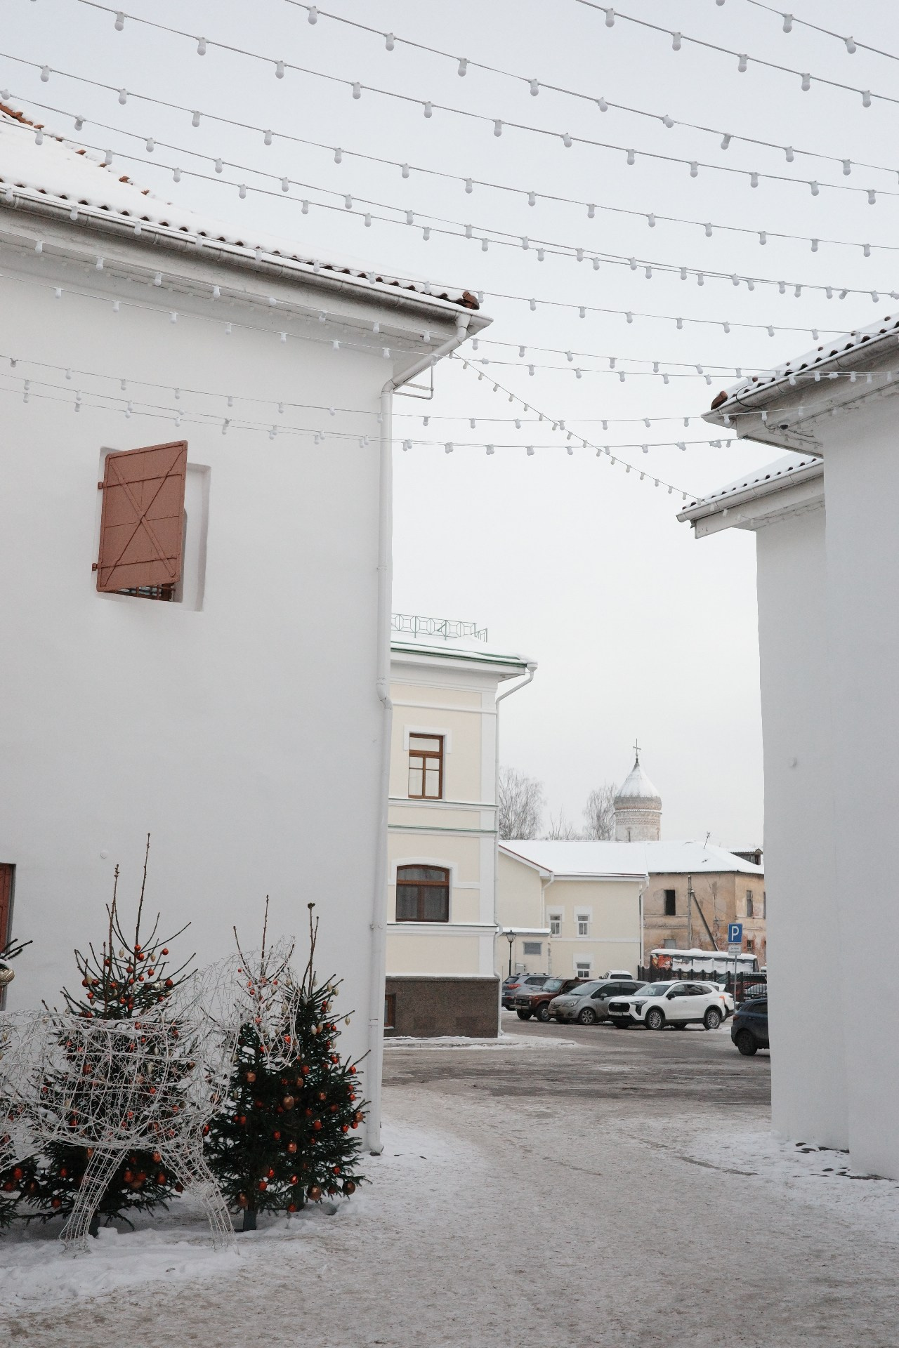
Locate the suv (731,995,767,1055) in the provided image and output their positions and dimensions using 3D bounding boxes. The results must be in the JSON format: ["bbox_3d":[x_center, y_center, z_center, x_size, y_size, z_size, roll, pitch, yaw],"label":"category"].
[{"bbox_3d":[9.054,8.862,37.756,1.820,1.600,4.400,7,-12,-29],"label":"suv"}]

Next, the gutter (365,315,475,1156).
[{"bbox_3d":[-0.322,0.435,14.809,0.600,8.300,0.870,7,-12,-29],"label":"gutter"}]

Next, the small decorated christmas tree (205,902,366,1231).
[{"bbox_3d":[-1.073,2.629,10.168,1.040,2.080,1.000,2,-11,-6],"label":"small decorated christmas tree"}]

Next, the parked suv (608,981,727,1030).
[{"bbox_3d":[7.468,11.420,51.828,4.470,1.620,1.840,8,-13,-35],"label":"parked suv"}]

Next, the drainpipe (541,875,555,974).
[{"bbox_3d":[5.919,15.727,90.000,0.720,7.203,0.600,2,-11,-4],"label":"drainpipe"}]

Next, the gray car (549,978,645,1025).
[{"bbox_3d":[5.730,12.463,57.000,4.290,1.600,1.810,7,-12,-31],"label":"gray car"}]

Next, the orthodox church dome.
[{"bbox_3d":[17.955,11.564,143.000,4.529,9.963,4.529,0,-11,7],"label":"orthodox church dome"}]

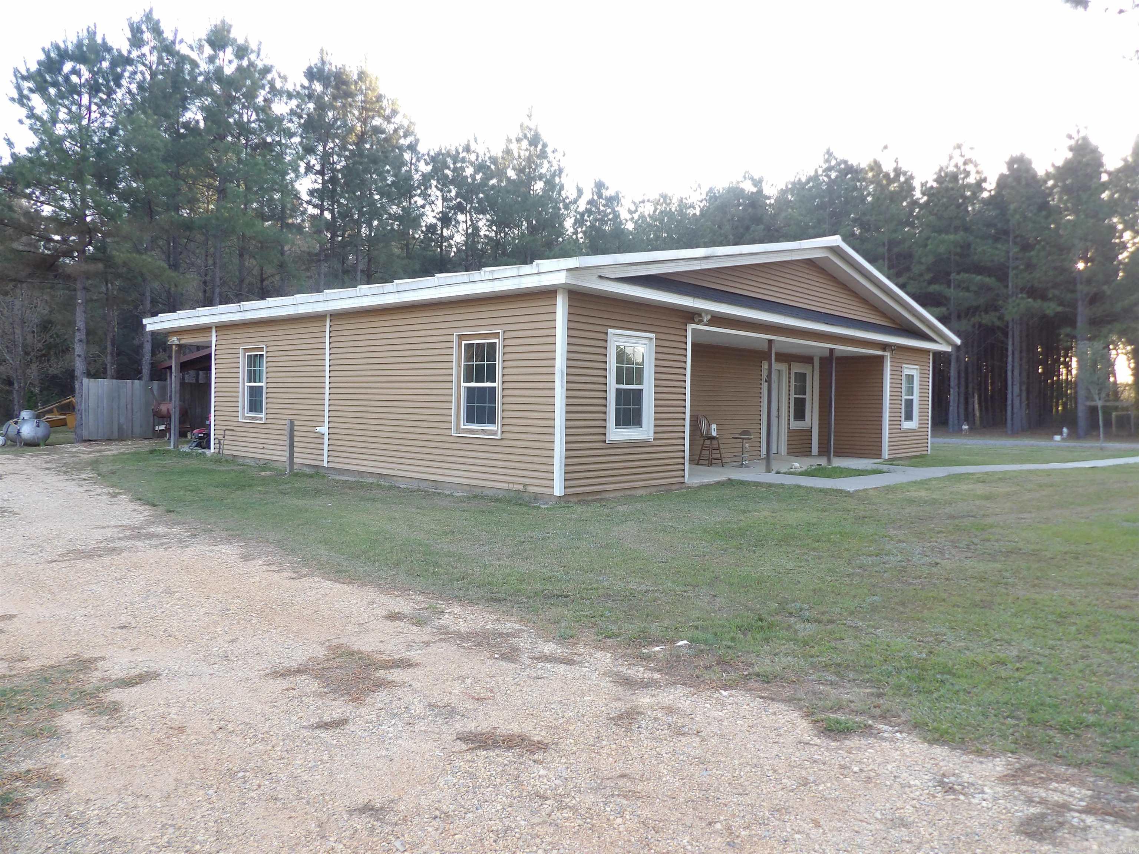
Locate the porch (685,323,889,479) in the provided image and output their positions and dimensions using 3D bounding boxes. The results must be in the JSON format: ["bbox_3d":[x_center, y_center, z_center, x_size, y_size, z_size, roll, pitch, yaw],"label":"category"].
[{"bbox_3d":[4.135,-0.455,16.507,1.850,2.570,8.691,3,3,42],"label":"porch"}]

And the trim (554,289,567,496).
[{"bbox_3d":[-0.099,-0.454,10.583,0.100,2.755,0.100,3,3,41],"label":"trim"}]

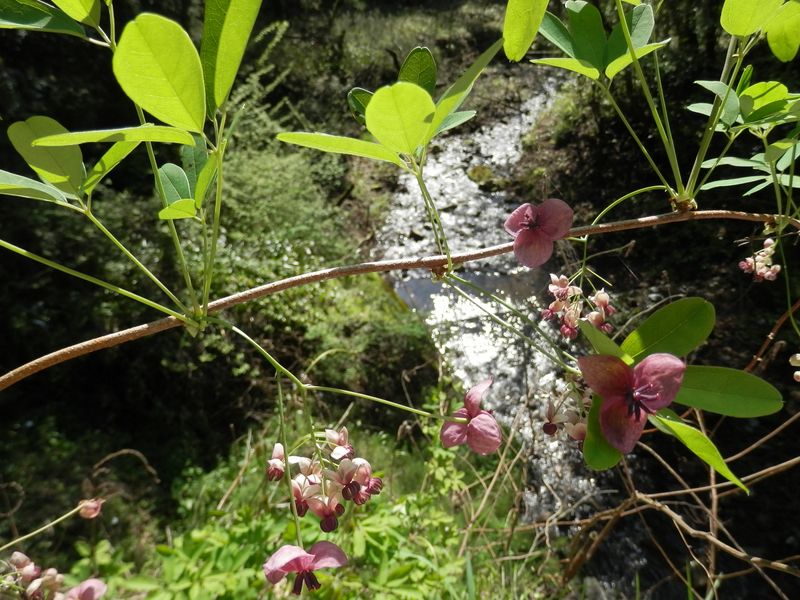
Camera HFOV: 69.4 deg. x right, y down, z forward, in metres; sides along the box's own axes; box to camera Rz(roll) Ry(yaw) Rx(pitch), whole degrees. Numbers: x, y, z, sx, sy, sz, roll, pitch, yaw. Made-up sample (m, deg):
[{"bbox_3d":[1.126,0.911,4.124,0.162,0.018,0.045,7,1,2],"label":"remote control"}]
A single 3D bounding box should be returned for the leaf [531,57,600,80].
[{"bbox_3d":[0.085,-0.118,0.295,0.037,0.005,0.016,4,3,-15],"label":"leaf"}]

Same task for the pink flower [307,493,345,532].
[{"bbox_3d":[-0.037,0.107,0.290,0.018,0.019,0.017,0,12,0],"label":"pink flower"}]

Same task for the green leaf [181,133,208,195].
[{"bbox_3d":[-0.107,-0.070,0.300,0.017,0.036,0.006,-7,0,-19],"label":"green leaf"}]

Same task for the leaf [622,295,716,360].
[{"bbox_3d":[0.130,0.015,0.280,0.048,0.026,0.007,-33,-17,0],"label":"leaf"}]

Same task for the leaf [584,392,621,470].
[{"bbox_3d":[0.081,0.049,0.222,0.017,0.033,0.006,16,0,22],"label":"leaf"}]

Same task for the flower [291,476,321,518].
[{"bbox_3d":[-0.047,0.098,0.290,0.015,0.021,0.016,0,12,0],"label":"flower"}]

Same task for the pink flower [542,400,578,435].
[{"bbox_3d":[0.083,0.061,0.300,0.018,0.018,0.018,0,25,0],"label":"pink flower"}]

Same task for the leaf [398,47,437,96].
[{"bbox_3d":[0.010,-0.114,0.308,0.019,0.049,0.006,-2,-15,3],"label":"leaf"}]

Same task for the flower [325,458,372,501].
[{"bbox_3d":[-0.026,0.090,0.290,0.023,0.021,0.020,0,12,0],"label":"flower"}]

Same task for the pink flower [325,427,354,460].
[{"bbox_3d":[-0.027,0.066,0.265,0.013,0.013,0.012,-11,32,-25],"label":"pink flower"}]

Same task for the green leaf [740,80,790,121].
[{"bbox_3d":[0.203,-0.110,0.323,0.035,0.017,0.007,-39,1,-8],"label":"green leaf"}]

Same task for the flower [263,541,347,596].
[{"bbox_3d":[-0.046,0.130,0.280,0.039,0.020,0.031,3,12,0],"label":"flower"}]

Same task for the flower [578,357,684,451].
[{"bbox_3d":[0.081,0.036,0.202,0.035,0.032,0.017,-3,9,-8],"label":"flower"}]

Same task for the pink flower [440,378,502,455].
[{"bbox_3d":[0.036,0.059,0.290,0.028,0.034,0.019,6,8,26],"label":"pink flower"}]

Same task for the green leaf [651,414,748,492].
[{"bbox_3d":[0.112,0.057,0.218,0.043,0.014,0.009,39,56,13],"label":"green leaf"}]

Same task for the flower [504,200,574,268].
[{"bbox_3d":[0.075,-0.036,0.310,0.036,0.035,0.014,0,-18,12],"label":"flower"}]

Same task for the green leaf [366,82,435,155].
[{"bbox_3d":[0.002,-0.083,0.269,0.030,0.040,0.007,-14,55,5],"label":"green leaf"}]

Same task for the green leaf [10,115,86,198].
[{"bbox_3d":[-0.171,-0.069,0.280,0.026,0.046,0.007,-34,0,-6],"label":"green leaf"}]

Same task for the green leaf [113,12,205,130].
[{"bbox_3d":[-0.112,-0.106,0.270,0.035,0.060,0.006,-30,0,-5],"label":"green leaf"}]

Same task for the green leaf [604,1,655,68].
[{"bbox_3d":[0.119,-0.140,0.305,0.017,0.045,0.006,32,-13,-12],"label":"green leaf"}]

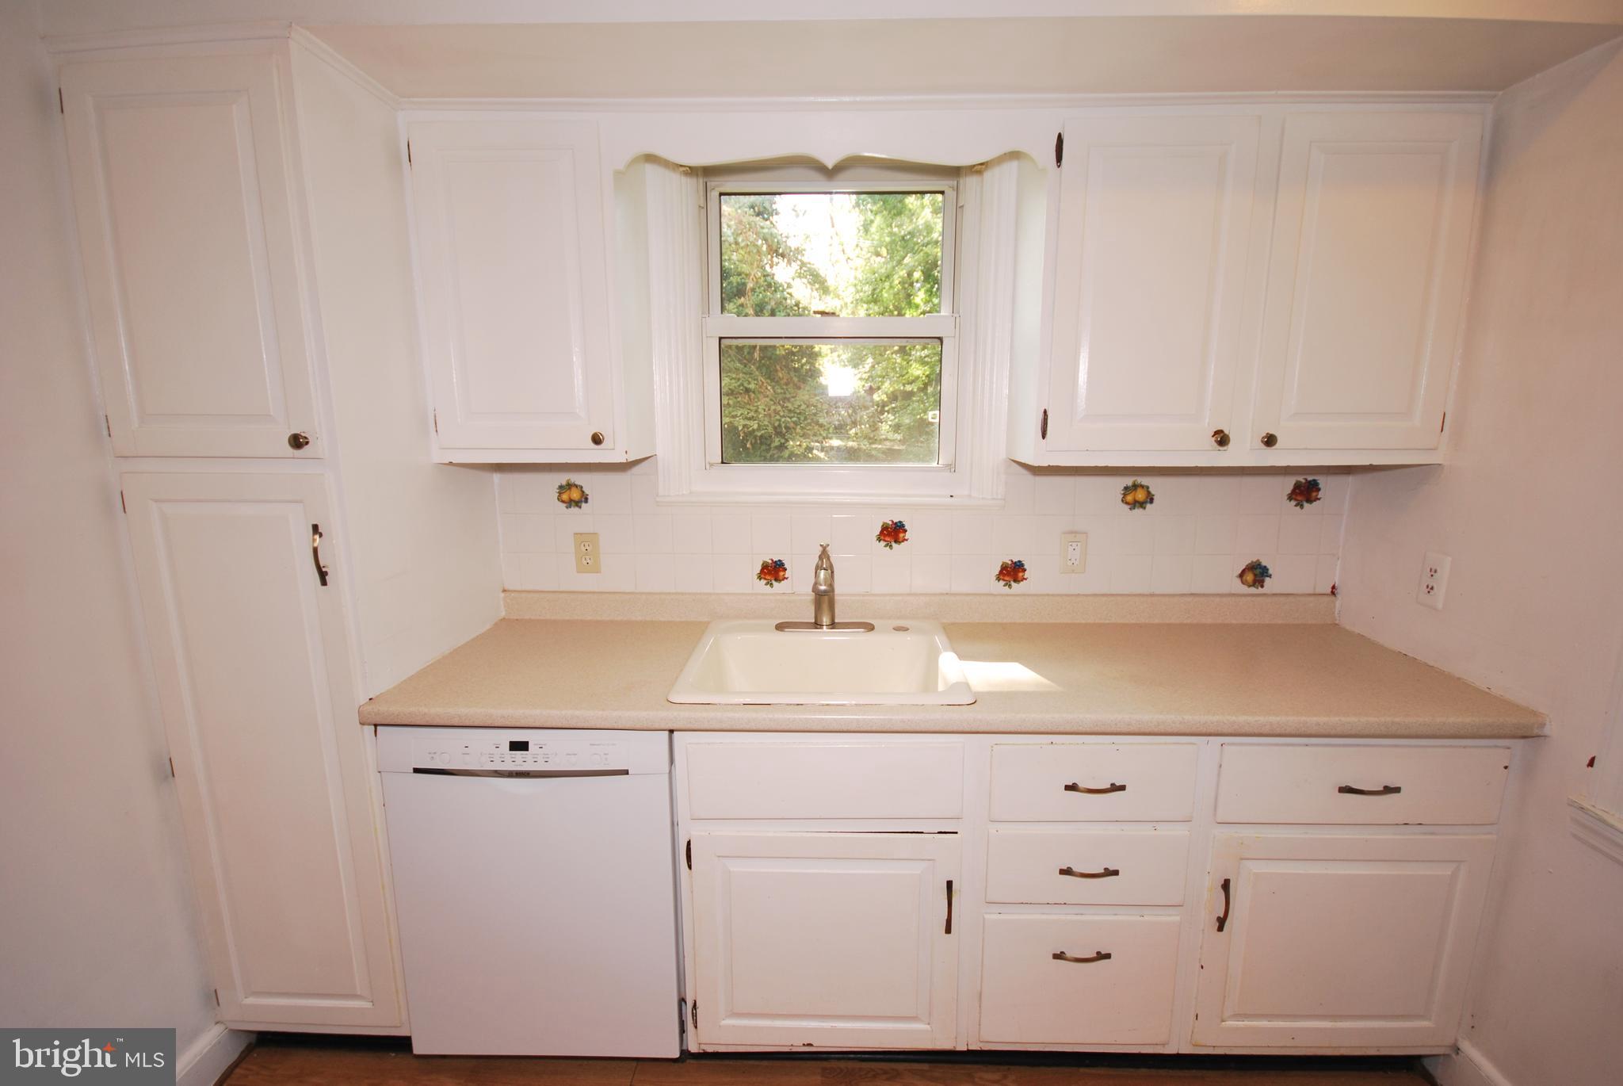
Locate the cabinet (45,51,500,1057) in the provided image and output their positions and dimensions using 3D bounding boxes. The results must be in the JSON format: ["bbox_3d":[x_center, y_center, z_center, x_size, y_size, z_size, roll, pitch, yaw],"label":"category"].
[{"bbox_3d":[-1.107,0.083,1.637,0.431,2.055,0.600,0,10,1],"label":"cabinet"}]

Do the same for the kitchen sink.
[{"bbox_3d":[0.030,0.356,1.641,0.637,0.197,0.562,0,10,1],"label":"kitchen sink"}]

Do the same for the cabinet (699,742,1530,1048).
[{"bbox_3d":[0.573,0.711,1.713,1.684,0.788,0.605,0,10,1],"label":"cabinet"}]

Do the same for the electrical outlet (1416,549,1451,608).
[{"bbox_3d":[1.436,0.087,1.571,0.010,0.118,0.070,0,10,1],"label":"electrical outlet"}]

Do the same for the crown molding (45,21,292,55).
[{"bbox_3d":[-1.108,-0.871,1.157,0.440,0.038,0.025,0,10,1],"label":"crown molding"}]

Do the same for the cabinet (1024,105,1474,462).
[{"bbox_3d":[0.982,-0.571,1.627,0.912,0.744,0.297,0,10,1],"label":"cabinet"}]

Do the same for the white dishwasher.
[{"bbox_3d":[-0.576,0.711,1.729,0.595,0.796,0.602,0,10,1],"label":"white dishwasher"}]

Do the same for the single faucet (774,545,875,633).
[{"bbox_3d":[0.035,0.127,1.738,0.260,0.233,0.210,0,10,1],"label":"single faucet"}]

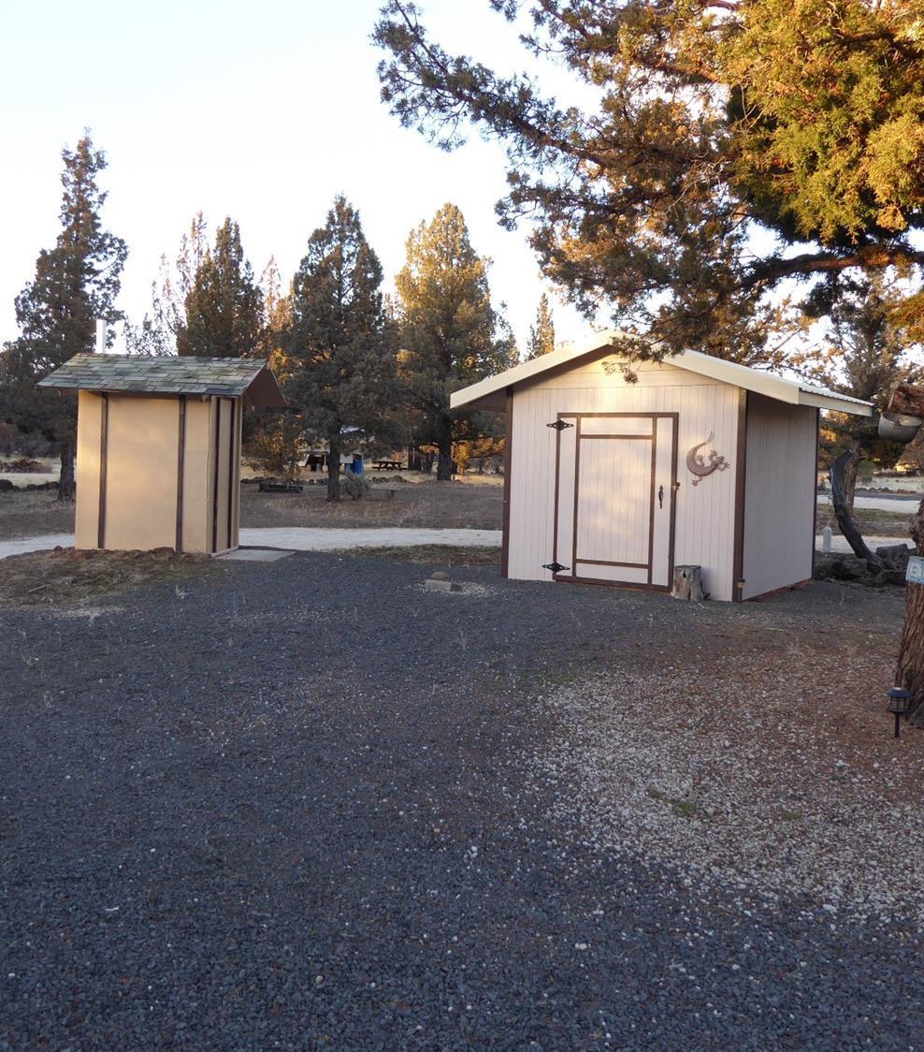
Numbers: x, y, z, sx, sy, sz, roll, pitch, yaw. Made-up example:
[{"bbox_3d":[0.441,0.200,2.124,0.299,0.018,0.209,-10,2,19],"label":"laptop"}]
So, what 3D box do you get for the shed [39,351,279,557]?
[{"bbox_3d":[-4.596,-1.152,15.312,3.080,2.999,2.401,2,4,6],"label":"shed"}]

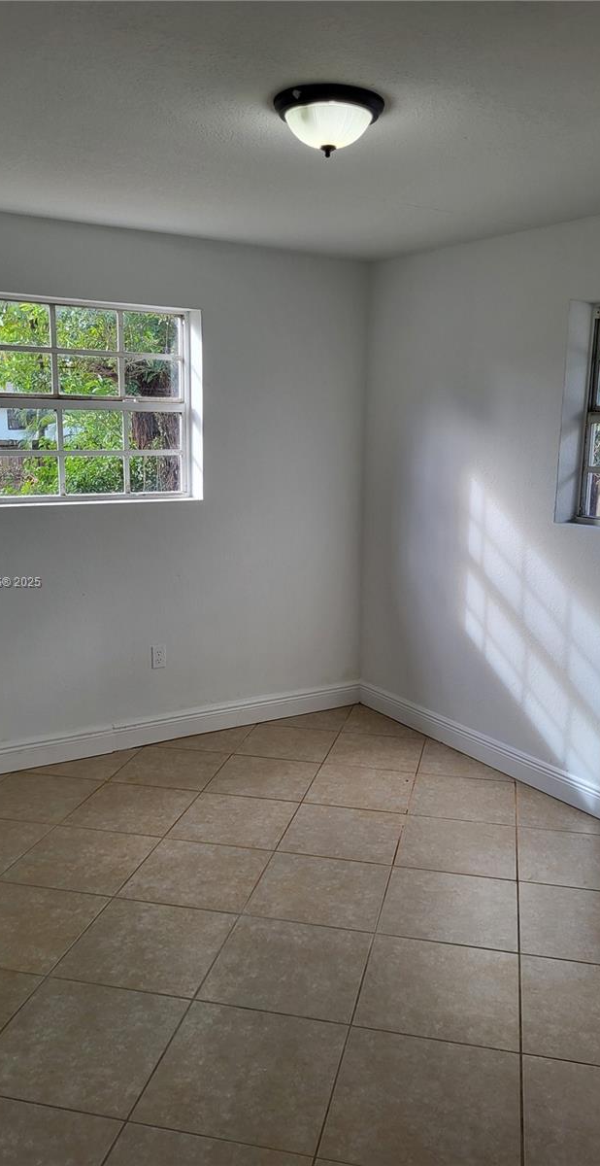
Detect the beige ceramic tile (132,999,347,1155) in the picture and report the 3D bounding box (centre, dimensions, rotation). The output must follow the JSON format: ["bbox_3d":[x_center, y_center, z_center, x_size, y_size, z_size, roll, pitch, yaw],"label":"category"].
[{"bbox_3d":[-0.135,1.247,2.232,0.449,0.012,0.449,3,11,13],"label":"beige ceramic tile"}]

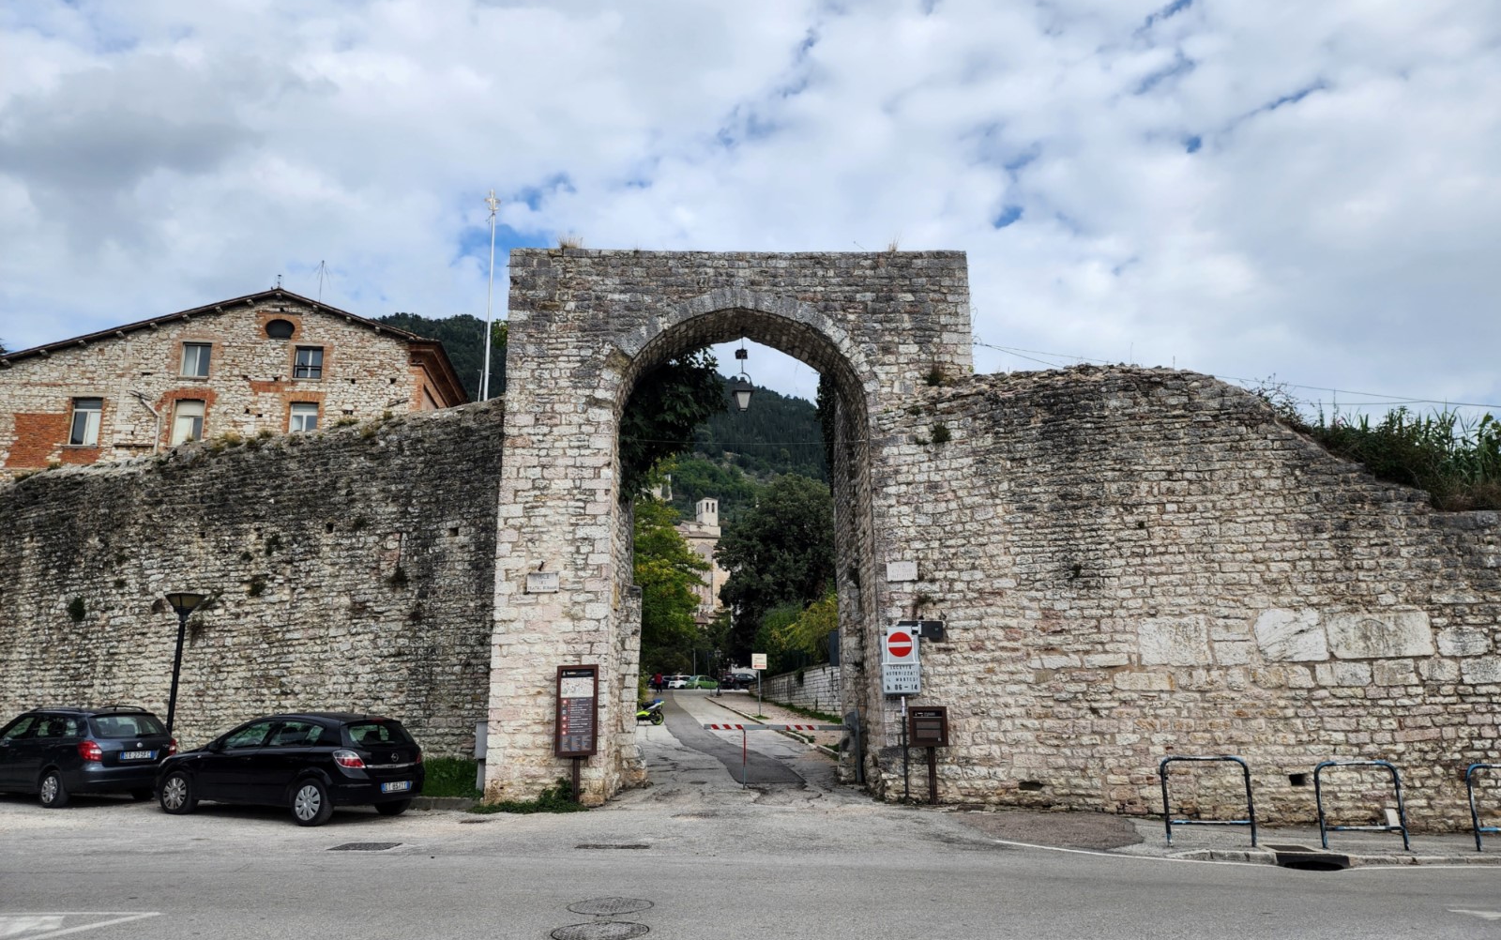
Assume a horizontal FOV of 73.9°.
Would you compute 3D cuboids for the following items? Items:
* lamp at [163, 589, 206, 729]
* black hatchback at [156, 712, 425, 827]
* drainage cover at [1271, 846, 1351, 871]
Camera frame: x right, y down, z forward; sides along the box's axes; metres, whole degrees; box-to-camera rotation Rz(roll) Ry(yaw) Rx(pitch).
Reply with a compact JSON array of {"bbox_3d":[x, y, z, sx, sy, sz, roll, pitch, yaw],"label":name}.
[{"bbox_3d":[-11.040,4.183,19.047,0.660,3.678,0.660,0,-13,0],"label":"lamp"},{"bbox_3d":[-7.050,4.511,15.252,4.250,1.460,1.790,-6,-14,23],"label":"black hatchback"},{"bbox_3d":[5.788,4.066,10.457,0.740,0.150,0.550,0,-13,0],"label":"drainage cover"}]

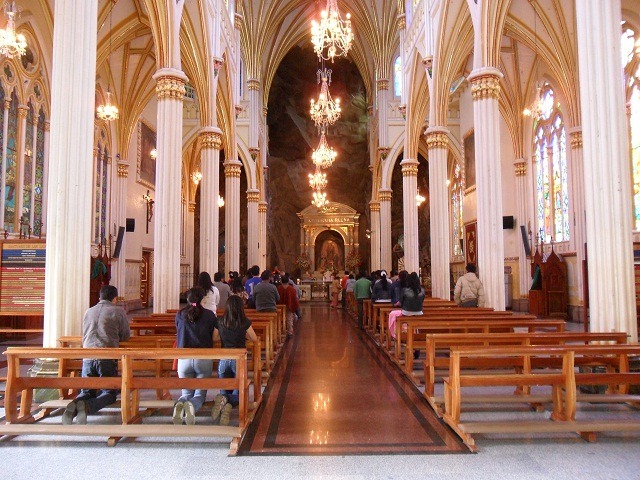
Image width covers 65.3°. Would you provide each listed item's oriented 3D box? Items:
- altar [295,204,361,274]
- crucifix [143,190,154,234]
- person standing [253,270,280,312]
[{"bbox_3d":[0.554,0.265,32.445,4.134,5.446,1.216,0,-4,-1],"label":"altar"},{"bbox_3d":[-7.988,-1.283,23.292,0.304,2.051,0.912,0,-4,-1],"label":"crucifix"},{"bbox_3d":[-1.010,1.376,9.415,0.524,1.598,0.319,0,-4,-1],"label":"person standing"}]

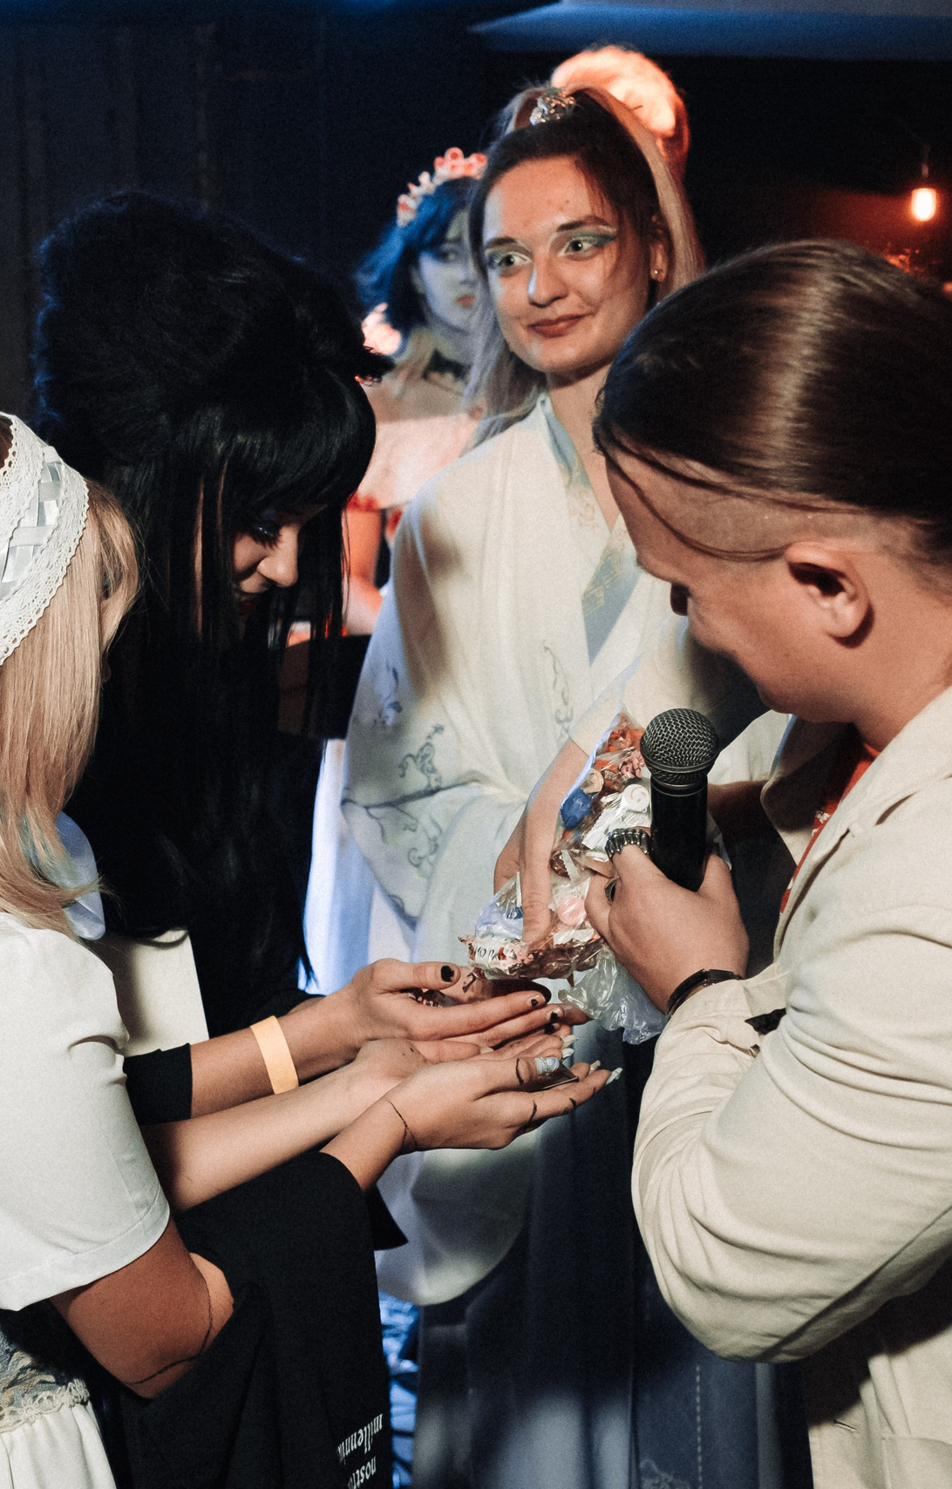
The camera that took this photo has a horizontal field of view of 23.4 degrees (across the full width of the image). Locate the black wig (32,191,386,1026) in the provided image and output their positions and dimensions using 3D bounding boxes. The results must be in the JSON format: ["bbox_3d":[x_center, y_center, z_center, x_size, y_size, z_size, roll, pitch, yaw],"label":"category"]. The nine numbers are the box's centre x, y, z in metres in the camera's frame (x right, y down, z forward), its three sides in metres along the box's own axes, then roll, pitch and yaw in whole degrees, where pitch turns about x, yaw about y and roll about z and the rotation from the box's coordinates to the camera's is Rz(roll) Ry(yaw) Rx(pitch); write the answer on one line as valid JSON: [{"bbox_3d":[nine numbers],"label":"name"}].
[{"bbox_3d":[-0.197,-0.104,1.700,0.280,0.600,0.250,7,12,38],"label":"black wig"}]

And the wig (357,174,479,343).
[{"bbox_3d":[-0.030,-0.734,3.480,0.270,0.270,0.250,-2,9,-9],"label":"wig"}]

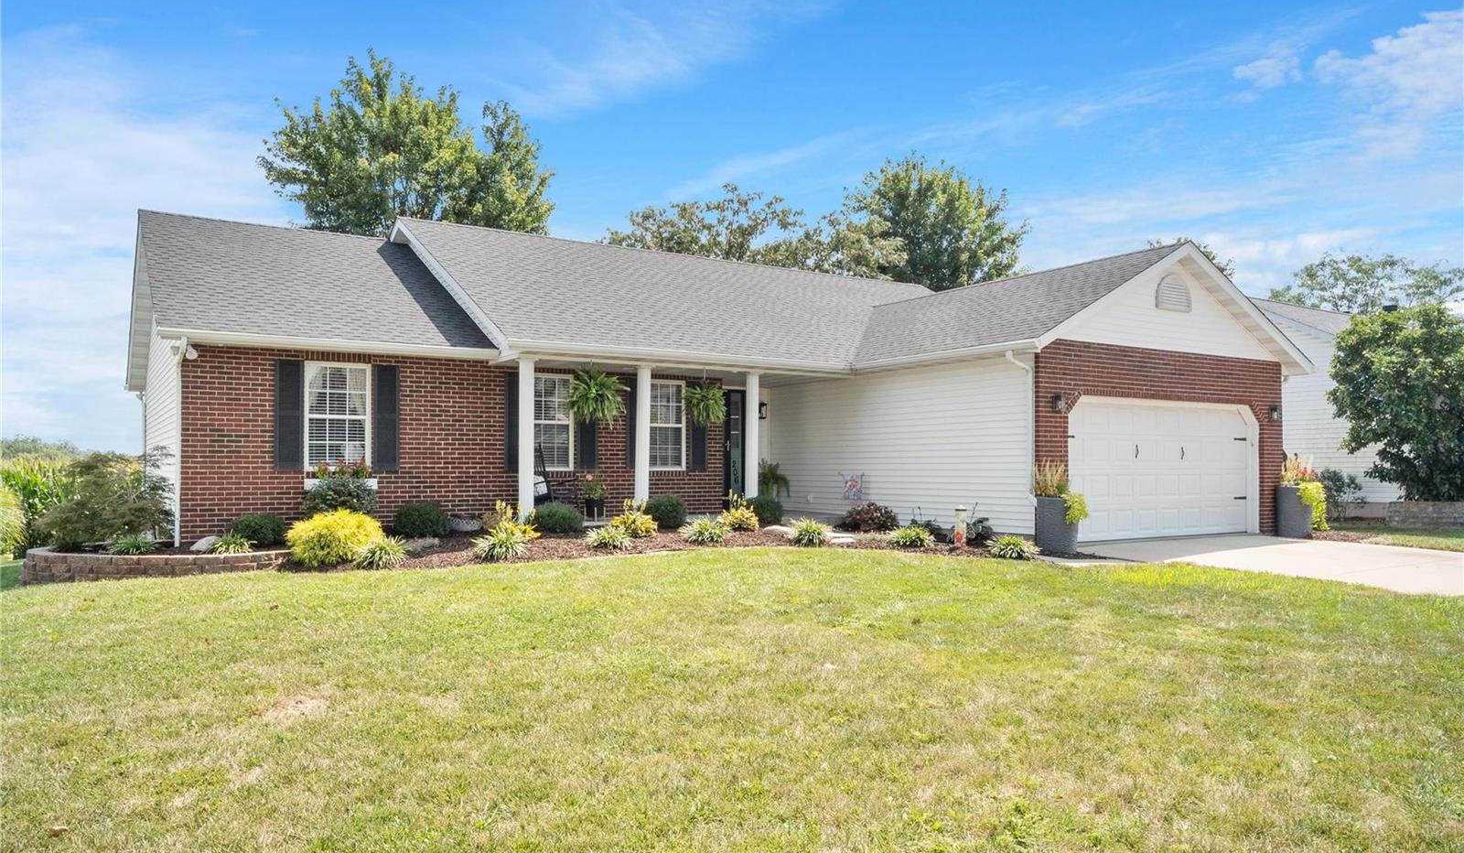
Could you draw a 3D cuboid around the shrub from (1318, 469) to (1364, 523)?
[{"bbox_3d":[12.057,1.327,19.322,0.950,1.100,0.900,-2,-3,32],"label":"shrub"}]

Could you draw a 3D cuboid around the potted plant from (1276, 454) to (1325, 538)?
[{"bbox_3d":[9.488,1.155,16.270,0.700,1.395,0.620,2,-3,-33],"label":"potted plant"}]

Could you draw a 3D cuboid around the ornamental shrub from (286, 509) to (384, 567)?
[{"bbox_3d":[-4.611,1.283,11.336,1.060,0.639,1.000,1,-3,-22],"label":"ornamental shrub"}]

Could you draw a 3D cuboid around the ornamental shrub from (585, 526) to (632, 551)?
[{"bbox_3d":[-1.576,1.418,12.505,0.580,0.270,0.570,0,-2,-7],"label":"ornamental shrub"}]

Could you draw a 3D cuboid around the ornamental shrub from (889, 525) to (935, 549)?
[{"bbox_3d":[2.437,1.491,13.193,0.610,0.322,0.580,0,-2,10],"label":"ornamental shrub"}]

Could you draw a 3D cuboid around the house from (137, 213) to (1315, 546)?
[{"bbox_3d":[-1.191,-0.936,18.737,17.230,5.720,15.400,1,-3,-34],"label":"house"}]

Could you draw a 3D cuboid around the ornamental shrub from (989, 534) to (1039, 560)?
[{"bbox_3d":[3.583,1.506,12.406,0.640,0.300,0.620,-1,-2,16],"label":"ornamental shrub"}]

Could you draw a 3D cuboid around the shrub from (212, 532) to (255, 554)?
[{"bbox_3d":[-6.039,1.377,11.805,0.520,0.260,0.520,1,-3,-27],"label":"shrub"}]

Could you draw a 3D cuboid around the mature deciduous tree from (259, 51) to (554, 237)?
[{"bbox_3d":[-10.340,-4.715,31.006,9.400,14.385,9.200,1,-2,-19],"label":"mature deciduous tree"}]

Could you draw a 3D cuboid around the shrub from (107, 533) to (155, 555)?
[{"bbox_3d":[-6.838,1.334,11.095,0.480,0.248,0.460,2,-3,-32],"label":"shrub"}]

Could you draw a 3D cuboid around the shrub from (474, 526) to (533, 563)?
[{"bbox_3d":[-2.694,1.349,11.407,0.680,0.360,0.650,0,-2,-13],"label":"shrub"}]

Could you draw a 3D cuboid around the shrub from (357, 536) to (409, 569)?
[{"bbox_3d":[-3.886,1.404,10.842,0.530,0.355,0.520,1,-3,-20],"label":"shrub"}]

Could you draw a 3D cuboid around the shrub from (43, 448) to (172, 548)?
[{"bbox_3d":[-7.773,0.885,12.174,1.500,1.227,1.400,2,-3,-32],"label":"shrub"}]

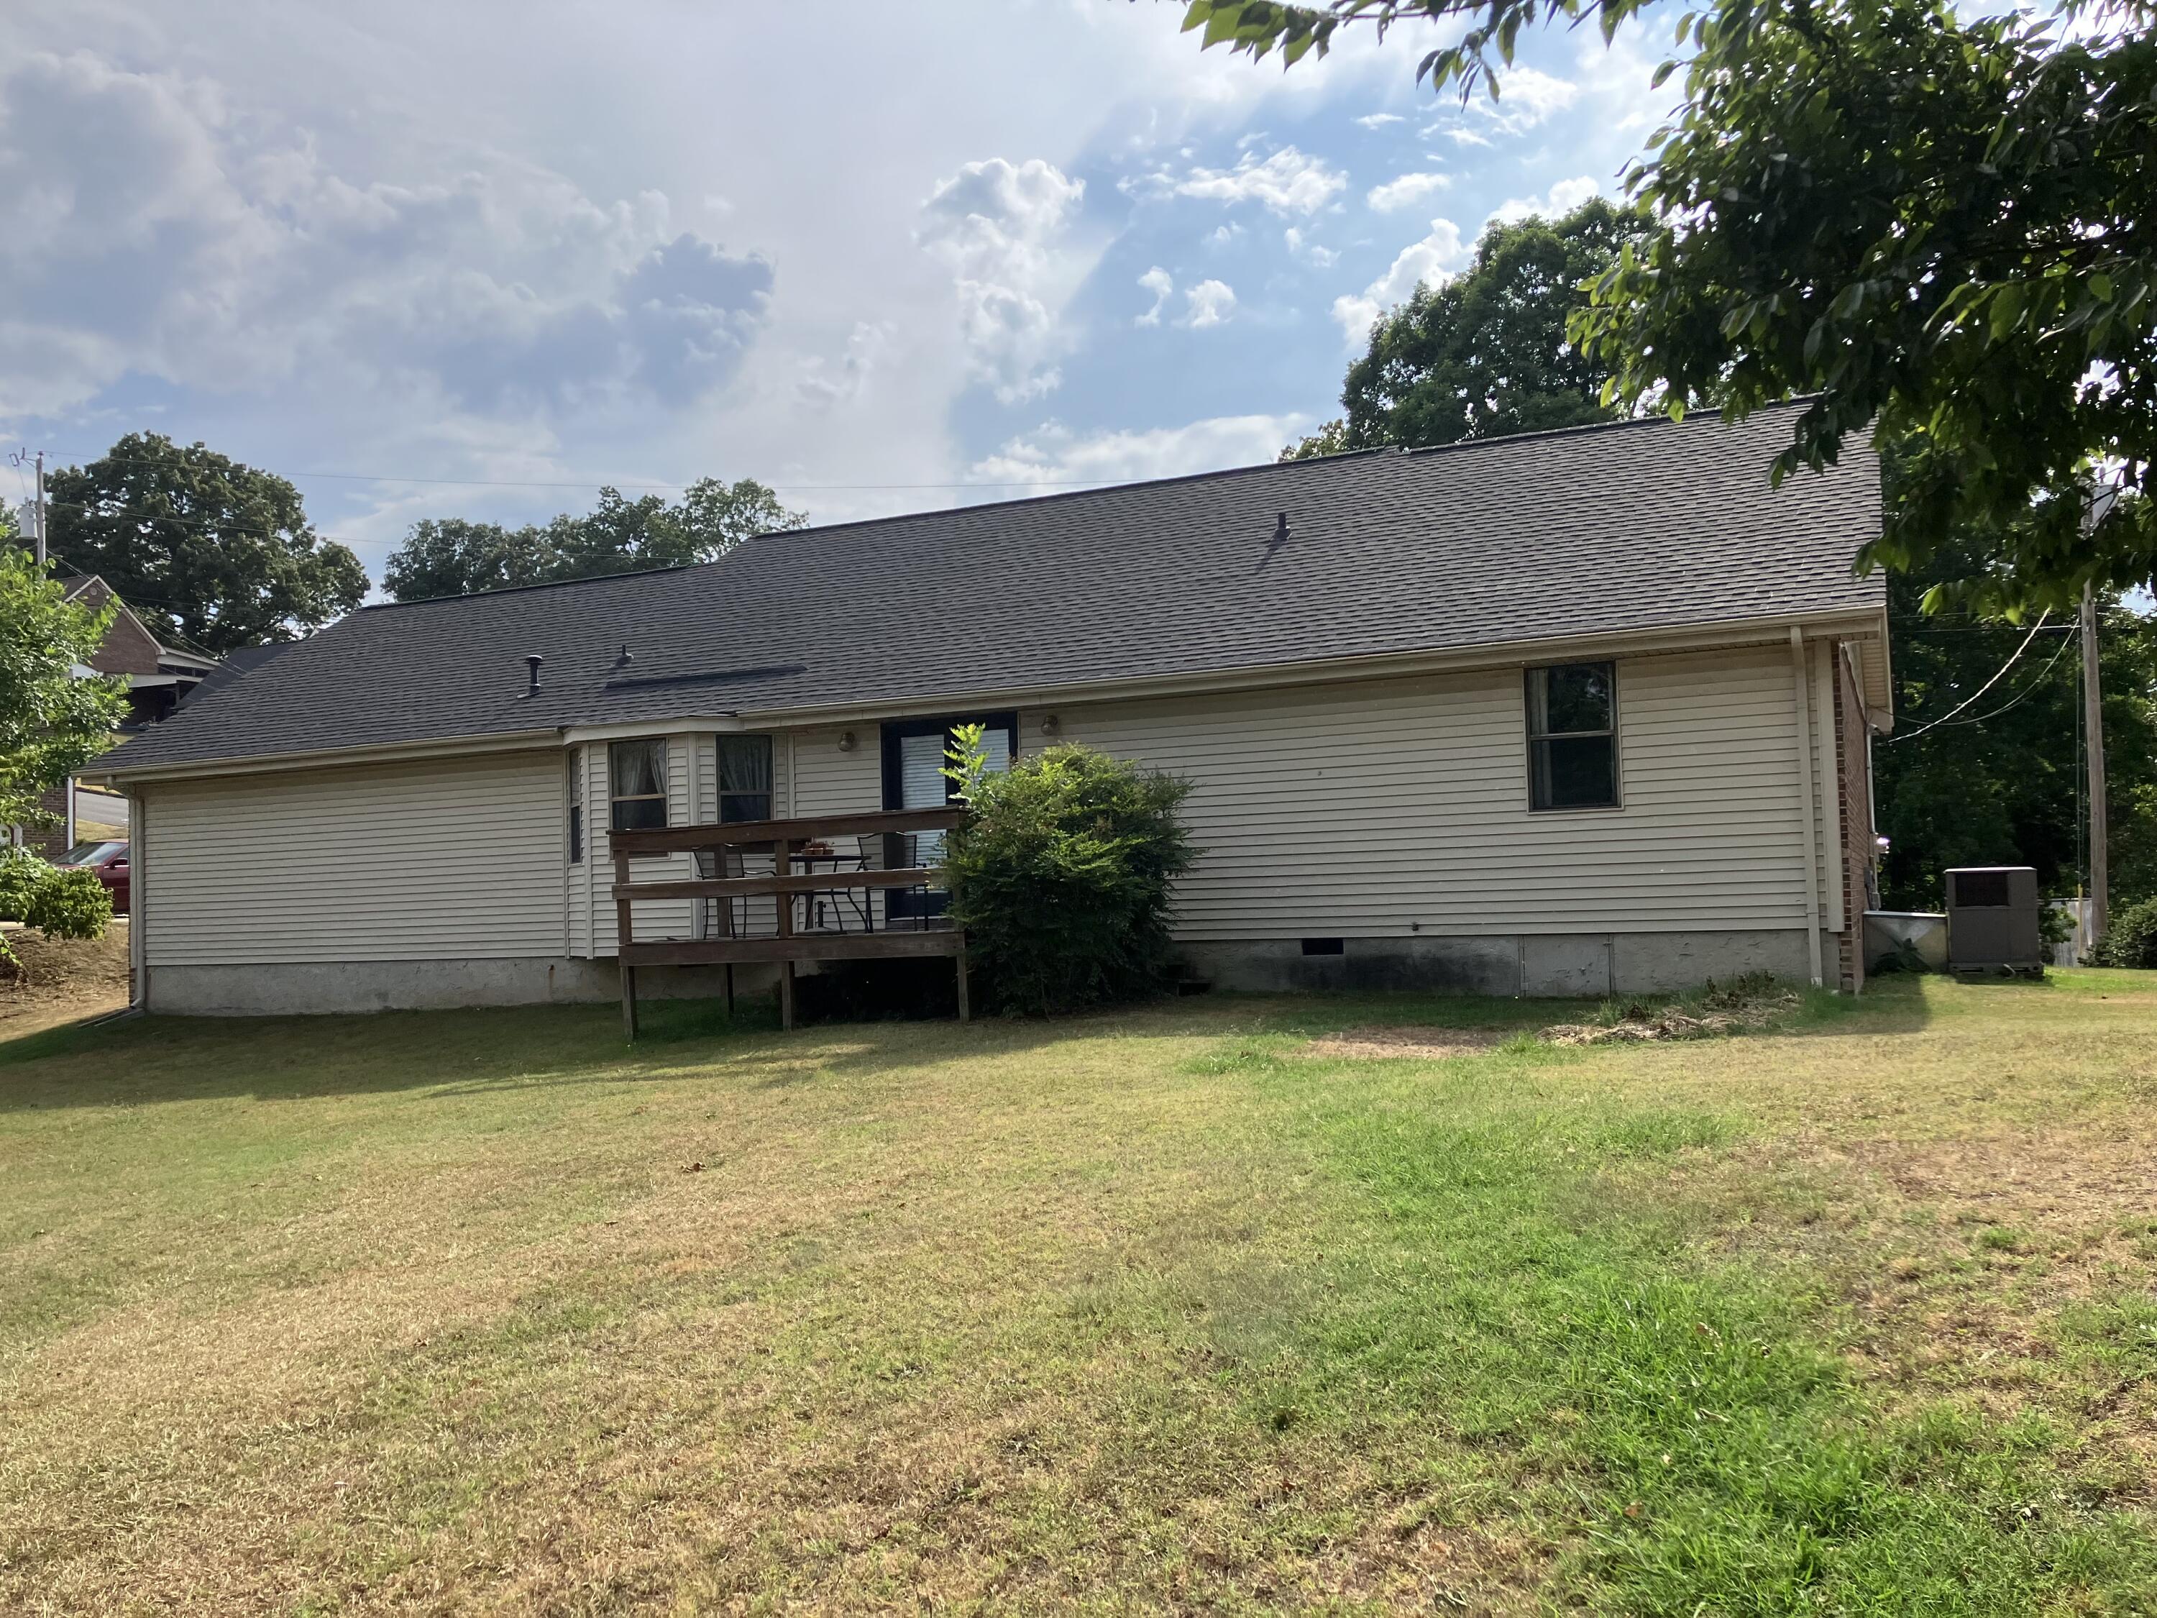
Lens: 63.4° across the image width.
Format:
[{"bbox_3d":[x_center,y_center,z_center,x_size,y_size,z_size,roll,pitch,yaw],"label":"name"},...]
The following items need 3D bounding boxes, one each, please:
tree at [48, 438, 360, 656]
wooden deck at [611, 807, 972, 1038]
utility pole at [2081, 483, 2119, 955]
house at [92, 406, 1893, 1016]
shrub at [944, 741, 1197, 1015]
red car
[{"bbox_3d":[-29.895,-6.505,59.871,11.200,13.500,11.000,-3,-3,25],"label":"tree"},{"bbox_3d":[-2.049,1.123,16.759,3.720,1.940,3.100,-3,-3,25],"label":"wooden deck"},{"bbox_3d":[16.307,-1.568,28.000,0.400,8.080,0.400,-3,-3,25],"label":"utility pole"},{"bbox_3d":[-1.194,-0.890,23.698,22.000,6.400,11.000,-3,-3,25],"label":"house"},{"bbox_3d":[-0.051,0.620,15.100,2.200,2.400,2.100,-2,-3,0],"label":"shrub"},{"bbox_3d":[-18.210,1.339,33.400,1.800,1.480,4.700,-3,-3,21],"label":"red car"}]

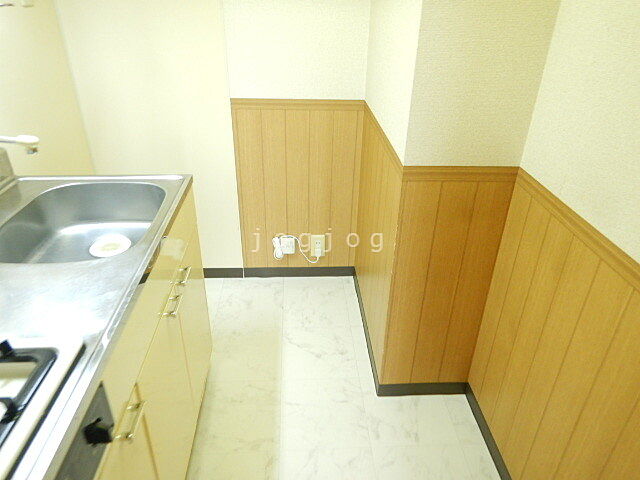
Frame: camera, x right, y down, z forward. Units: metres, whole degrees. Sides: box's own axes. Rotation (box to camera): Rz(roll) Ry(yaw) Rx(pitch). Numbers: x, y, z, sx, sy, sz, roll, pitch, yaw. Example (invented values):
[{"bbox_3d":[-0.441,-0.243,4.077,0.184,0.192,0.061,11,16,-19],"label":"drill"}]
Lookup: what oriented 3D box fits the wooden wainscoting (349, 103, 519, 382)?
[{"bbox_3d":[0.365,-0.031,1.749,0.326,0.834,0.782,-1,30,-3],"label":"wooden wainscoting"}]

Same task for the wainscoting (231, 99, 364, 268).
[{"bbox_3d":[-0.098,-0.219,2.066,0.566,0.834,0.025,-1,30,-3],"label":"wainscoting"}]

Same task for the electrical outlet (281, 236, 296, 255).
[{"bbox_3d":[-0.157,0.034,2.202,0.069,0.095,0.023,-1,30,-3],"label":"electrical outlet"}]

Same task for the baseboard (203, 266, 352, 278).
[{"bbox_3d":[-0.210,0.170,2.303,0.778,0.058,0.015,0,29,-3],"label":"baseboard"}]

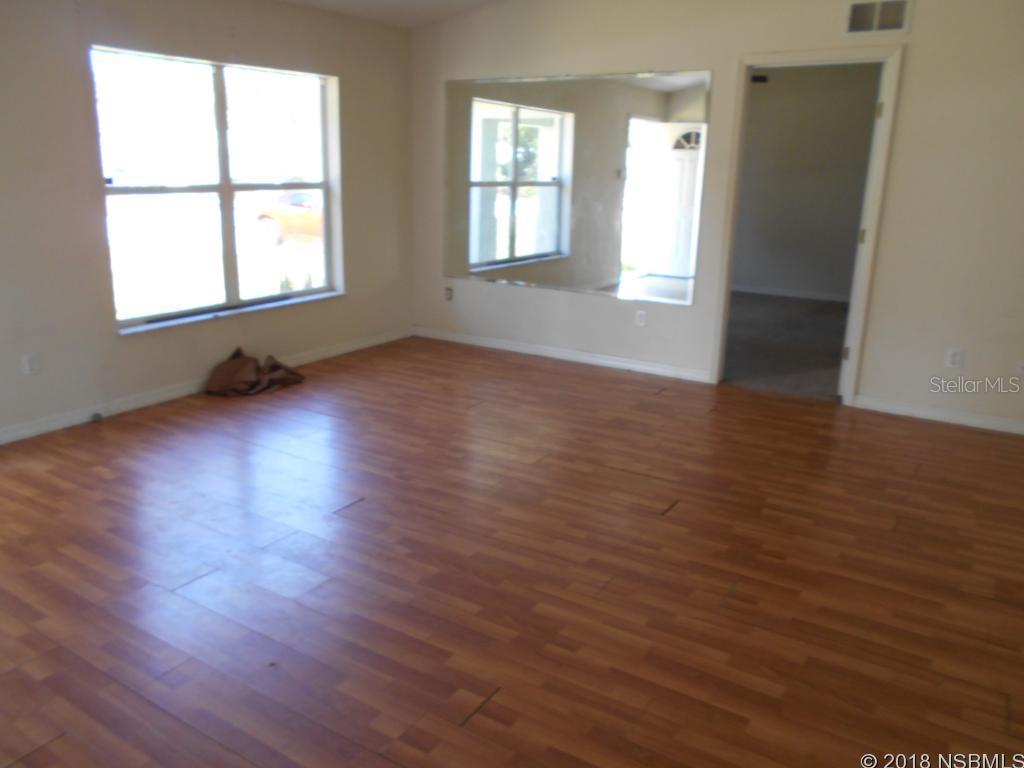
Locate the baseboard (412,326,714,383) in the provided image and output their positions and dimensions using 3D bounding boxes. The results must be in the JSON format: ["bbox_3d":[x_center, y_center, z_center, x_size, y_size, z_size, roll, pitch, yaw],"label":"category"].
[{"bbox_3d":[0.286,-0.248,6.040,2.688,0.075,0.015,11,18,31],"label":"baseboard"}]

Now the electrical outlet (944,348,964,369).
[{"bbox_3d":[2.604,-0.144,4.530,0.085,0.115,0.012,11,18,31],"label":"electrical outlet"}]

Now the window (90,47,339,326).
[{"bbox_3d":[-1.788,-1.248,4.996,0.110,1.552,1.819,11,18,31],"label":"window"}]

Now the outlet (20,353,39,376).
[{"bbox_3d":[-2.528,-0.102,4.039,0.012,0.120,0.080,11,18,31],"label":"outlet"}]

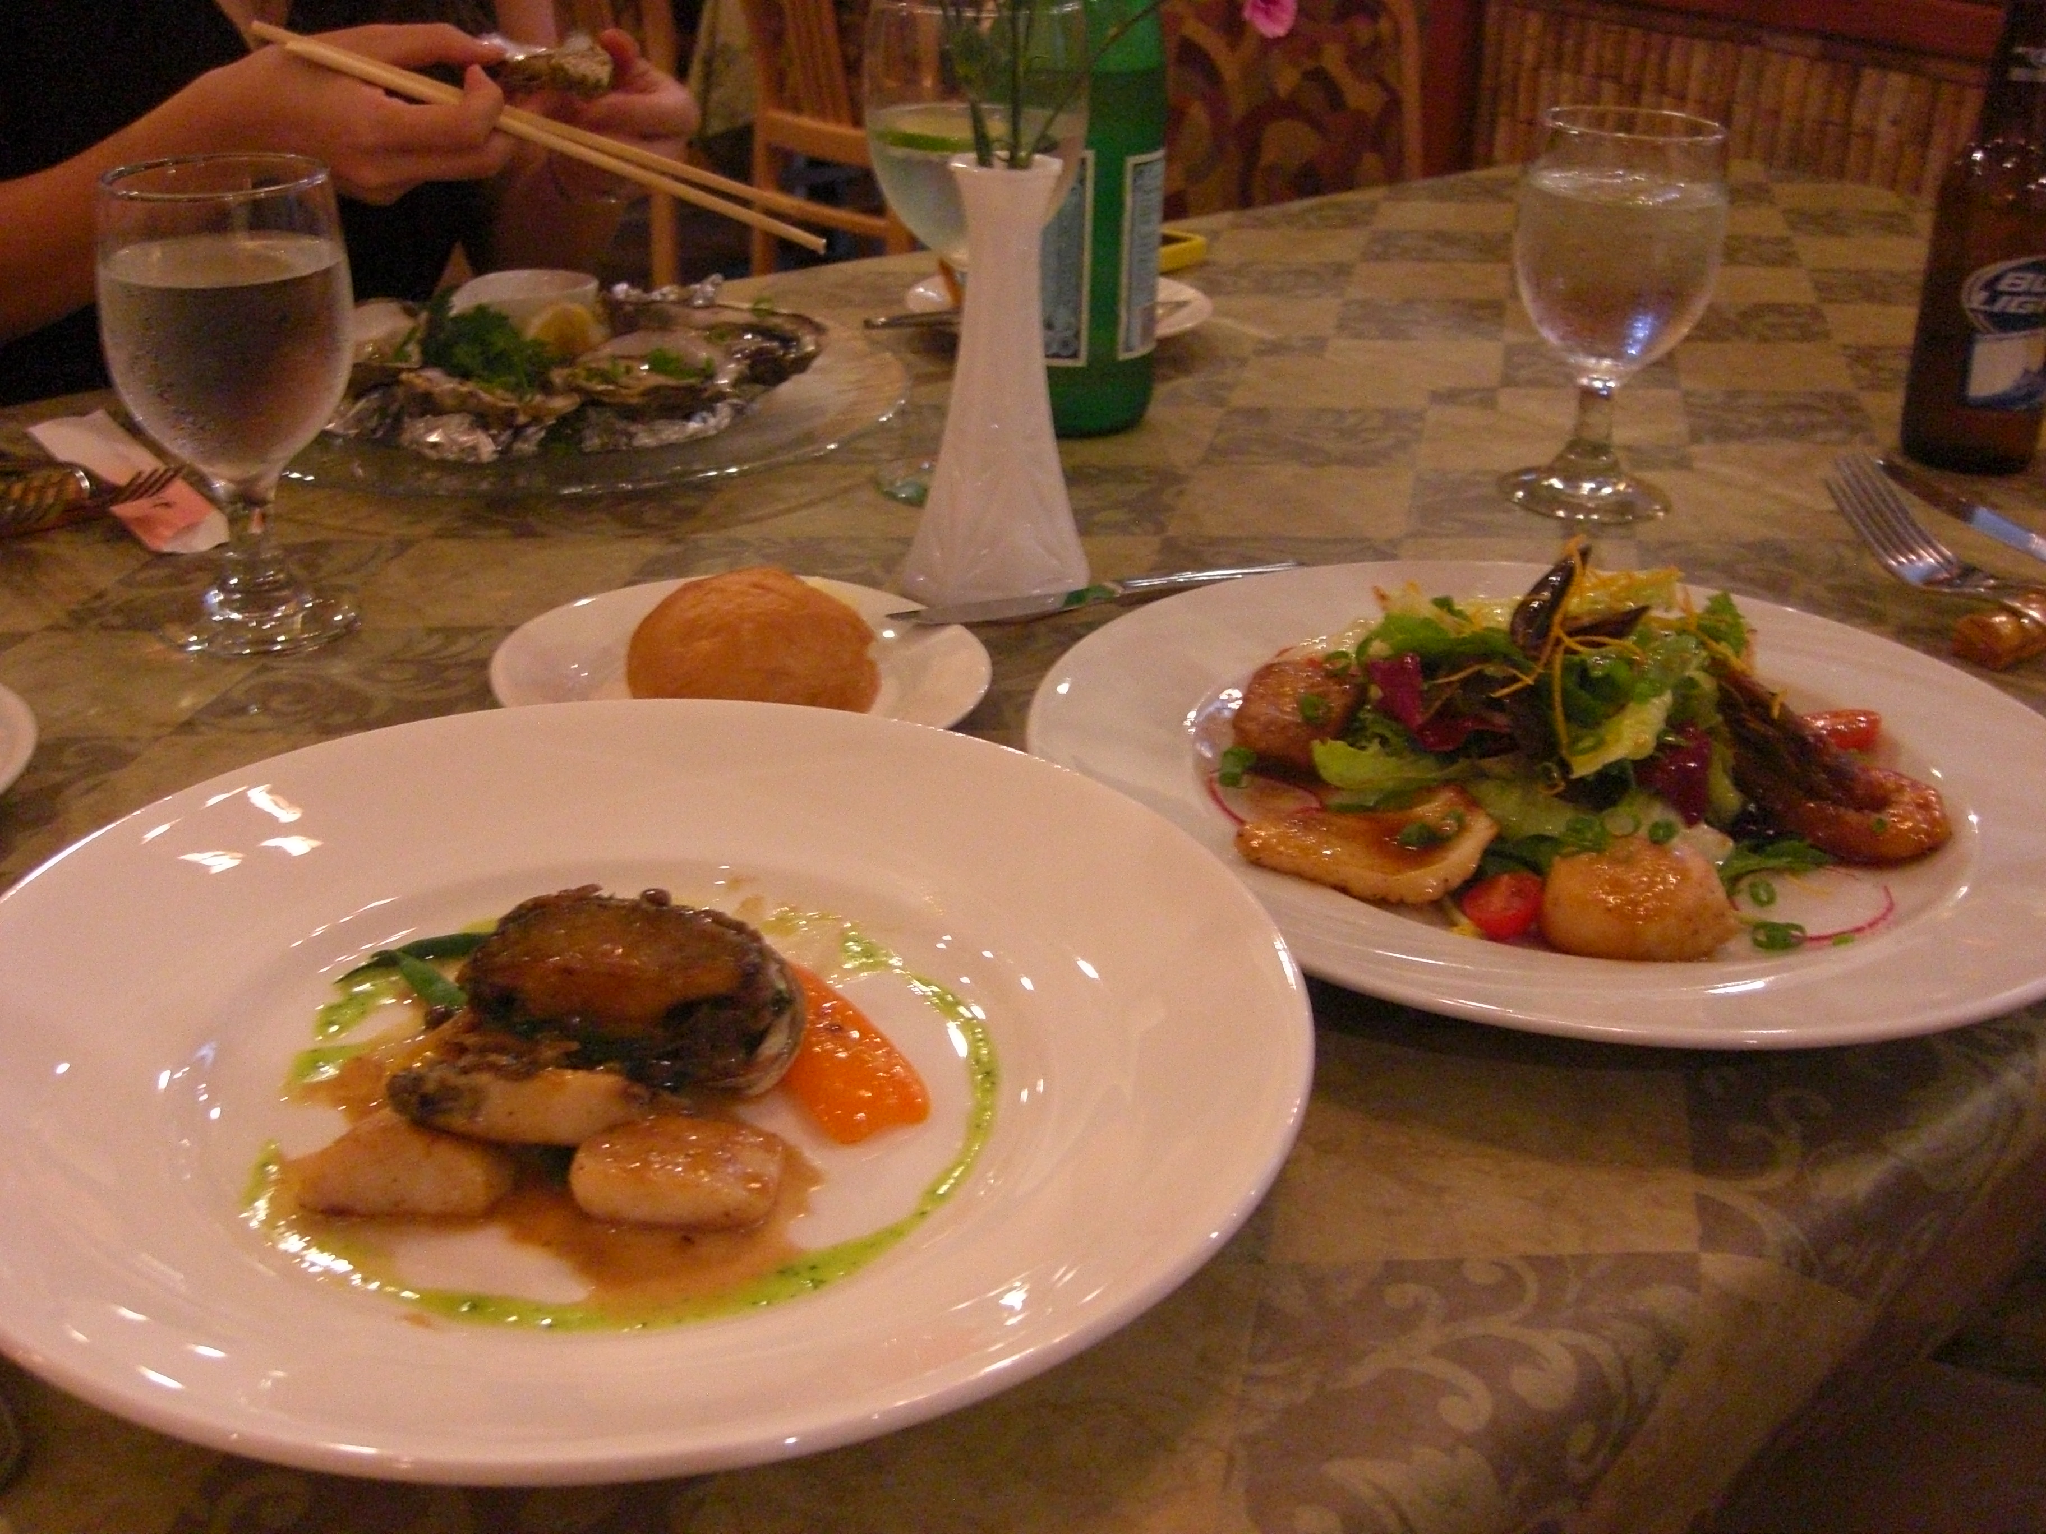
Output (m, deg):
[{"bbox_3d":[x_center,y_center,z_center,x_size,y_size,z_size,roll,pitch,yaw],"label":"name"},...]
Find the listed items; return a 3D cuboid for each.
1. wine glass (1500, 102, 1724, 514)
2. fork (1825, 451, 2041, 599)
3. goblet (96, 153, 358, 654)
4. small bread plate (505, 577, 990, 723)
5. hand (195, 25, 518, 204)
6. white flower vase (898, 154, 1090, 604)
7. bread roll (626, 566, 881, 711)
[{"bbox_3d":[0.231,-0.177,0.885,0.077,0.149,0.077,2,26,0],"label":"wine glass"},{"bbox_3d":[0.337,-0.059,0.778,0.026,0.024,0.195,-4,33,-13],"label":"fork"},{"bbox_3d":[-0.254,-0.117,0.730,0.077,0.149,0.077,2,26,0],"label":"goblet"},{"bbox_3d":[-0.088,-0.027,0.707,0.156,0.019,0.156,2,26,-1],"label":"small bread plate"},{"bbox_3d":[-0.293,-0.286,0.985,0.135,0.075,0.080,2,26,0],"label":"hand"},{"bbox_3d":[-0.008,-0.132,0.777,0.069,0.150,0.069,2,26,0],"label":"white flower vase"},{"bbox_3d":[-0.082,-0.037,0.684,0.077,0.046,0.077,2,26,-1],"label":"bread roll"}]

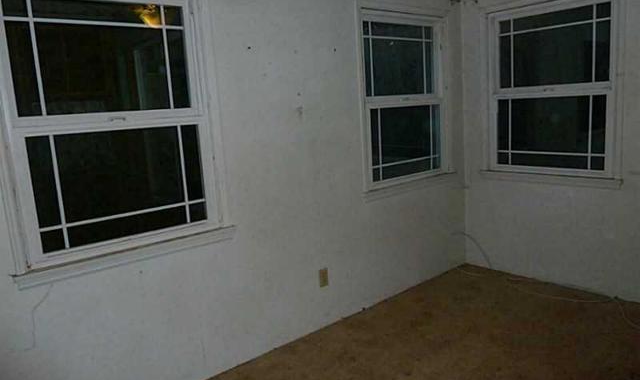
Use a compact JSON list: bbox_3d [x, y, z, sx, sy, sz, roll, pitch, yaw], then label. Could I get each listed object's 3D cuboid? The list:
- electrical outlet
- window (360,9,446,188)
[{"bbox_3d":[0.030,0.564,2.960,0.073,0.121,0.012,-11,12,-39],"label":"electrical outlet"},{"bbox_3d":[0.645,-0.669,3.395,0.893,1.181,0.070,-11,12,-39],"label":"window"}]

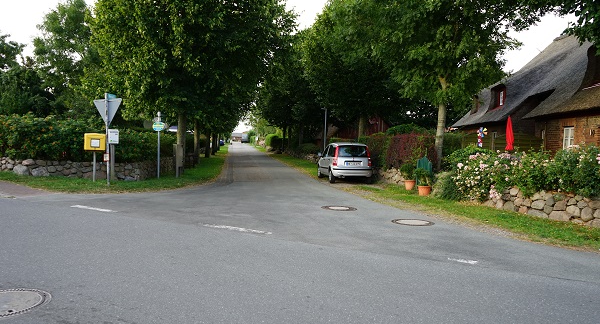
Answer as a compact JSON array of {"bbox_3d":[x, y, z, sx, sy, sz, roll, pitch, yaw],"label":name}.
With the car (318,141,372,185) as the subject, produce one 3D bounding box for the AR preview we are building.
[{"bbox_3d":[1.724,-0.042,18.930,1.600,1.540,3.540,0,3,-8],"label":"car"}]

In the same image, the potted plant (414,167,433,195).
[{"bbox_3d":[3.489,0.569,13.150,0.500,0.800,0.500,0,3,-8],"label":"potted plant"}]

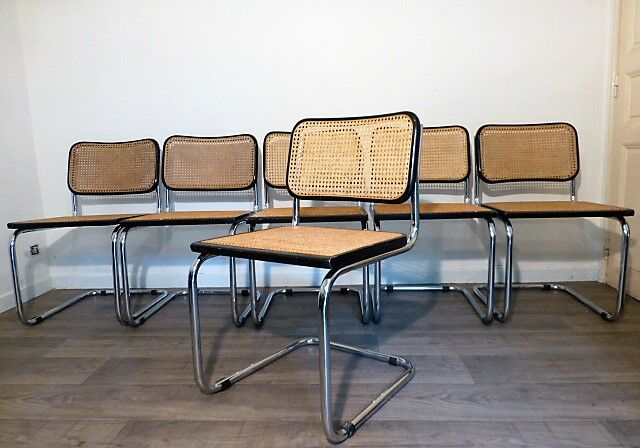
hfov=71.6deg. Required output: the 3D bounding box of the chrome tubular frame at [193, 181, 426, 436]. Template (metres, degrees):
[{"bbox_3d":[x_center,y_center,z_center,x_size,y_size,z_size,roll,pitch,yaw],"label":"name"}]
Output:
[{"bbox_3d":[-0.021,0.148,1.266,0.460,0.670,0.526,4,10,36],"label":"chrome tubular frame"}]

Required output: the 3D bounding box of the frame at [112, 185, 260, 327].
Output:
[{"bbox_3d":[-0.536,0.065,1.975,0.460,0.670,0.526,-1,8,5],"label":"frame"}]

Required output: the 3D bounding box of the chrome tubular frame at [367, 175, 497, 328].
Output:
[{"bbox_3d":[0.462,0.042,1.937,0.460,0.670,0.526,-1,8,6],"label":"chrome tubular frame"}]

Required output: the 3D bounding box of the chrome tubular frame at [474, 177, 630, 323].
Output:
[{"bbox_3d":[0.952,0.032,1.907,0.460,0.670,0.526,-1,8,5],"label":"chrome tubular frame"}]

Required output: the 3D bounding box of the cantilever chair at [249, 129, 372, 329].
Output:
[{"bbox_3d":[-0.036,-0.010,1.936,0.468,0.800,0.536,-1,8,3],"label":"cantilever chair"}]

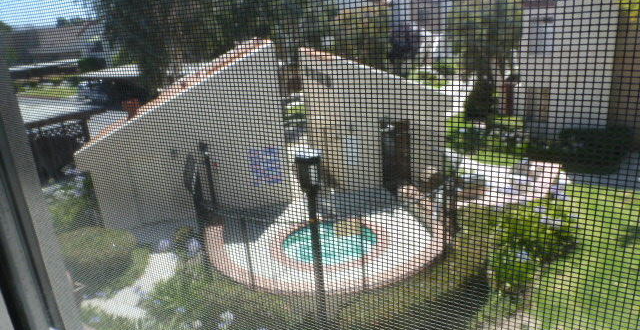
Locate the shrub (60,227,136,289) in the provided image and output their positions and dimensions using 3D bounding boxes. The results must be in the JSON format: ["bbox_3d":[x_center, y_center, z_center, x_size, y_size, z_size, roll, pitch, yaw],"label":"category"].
[{"bbox_3d":[-5.080,2.050,10.150,1.700,0.880,1.750,-15,20,-28],"label":"shrub"}]

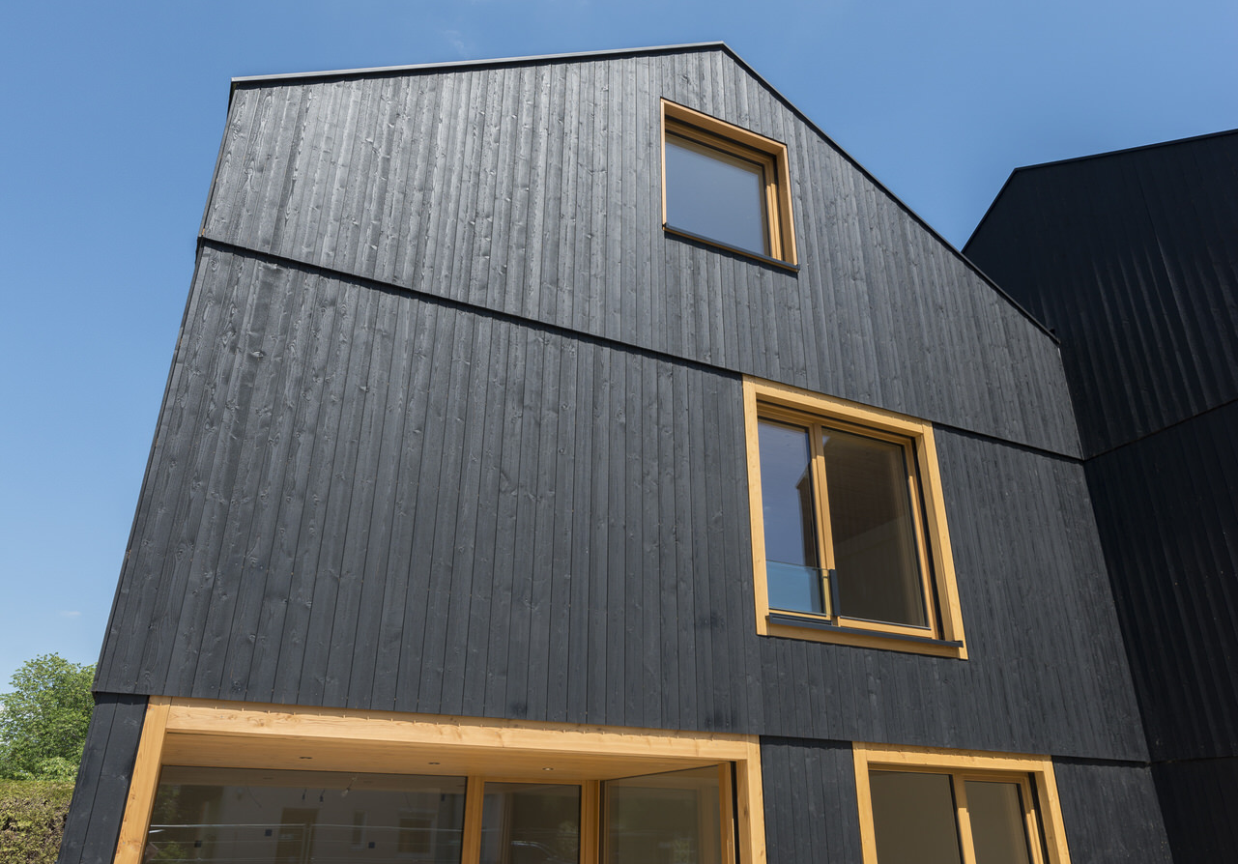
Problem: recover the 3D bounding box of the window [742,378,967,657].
[{"bbox_3d":[1.875,0.722,7.166,2.009,2.095,0.200,12,-26,-23],"label":"window"}]

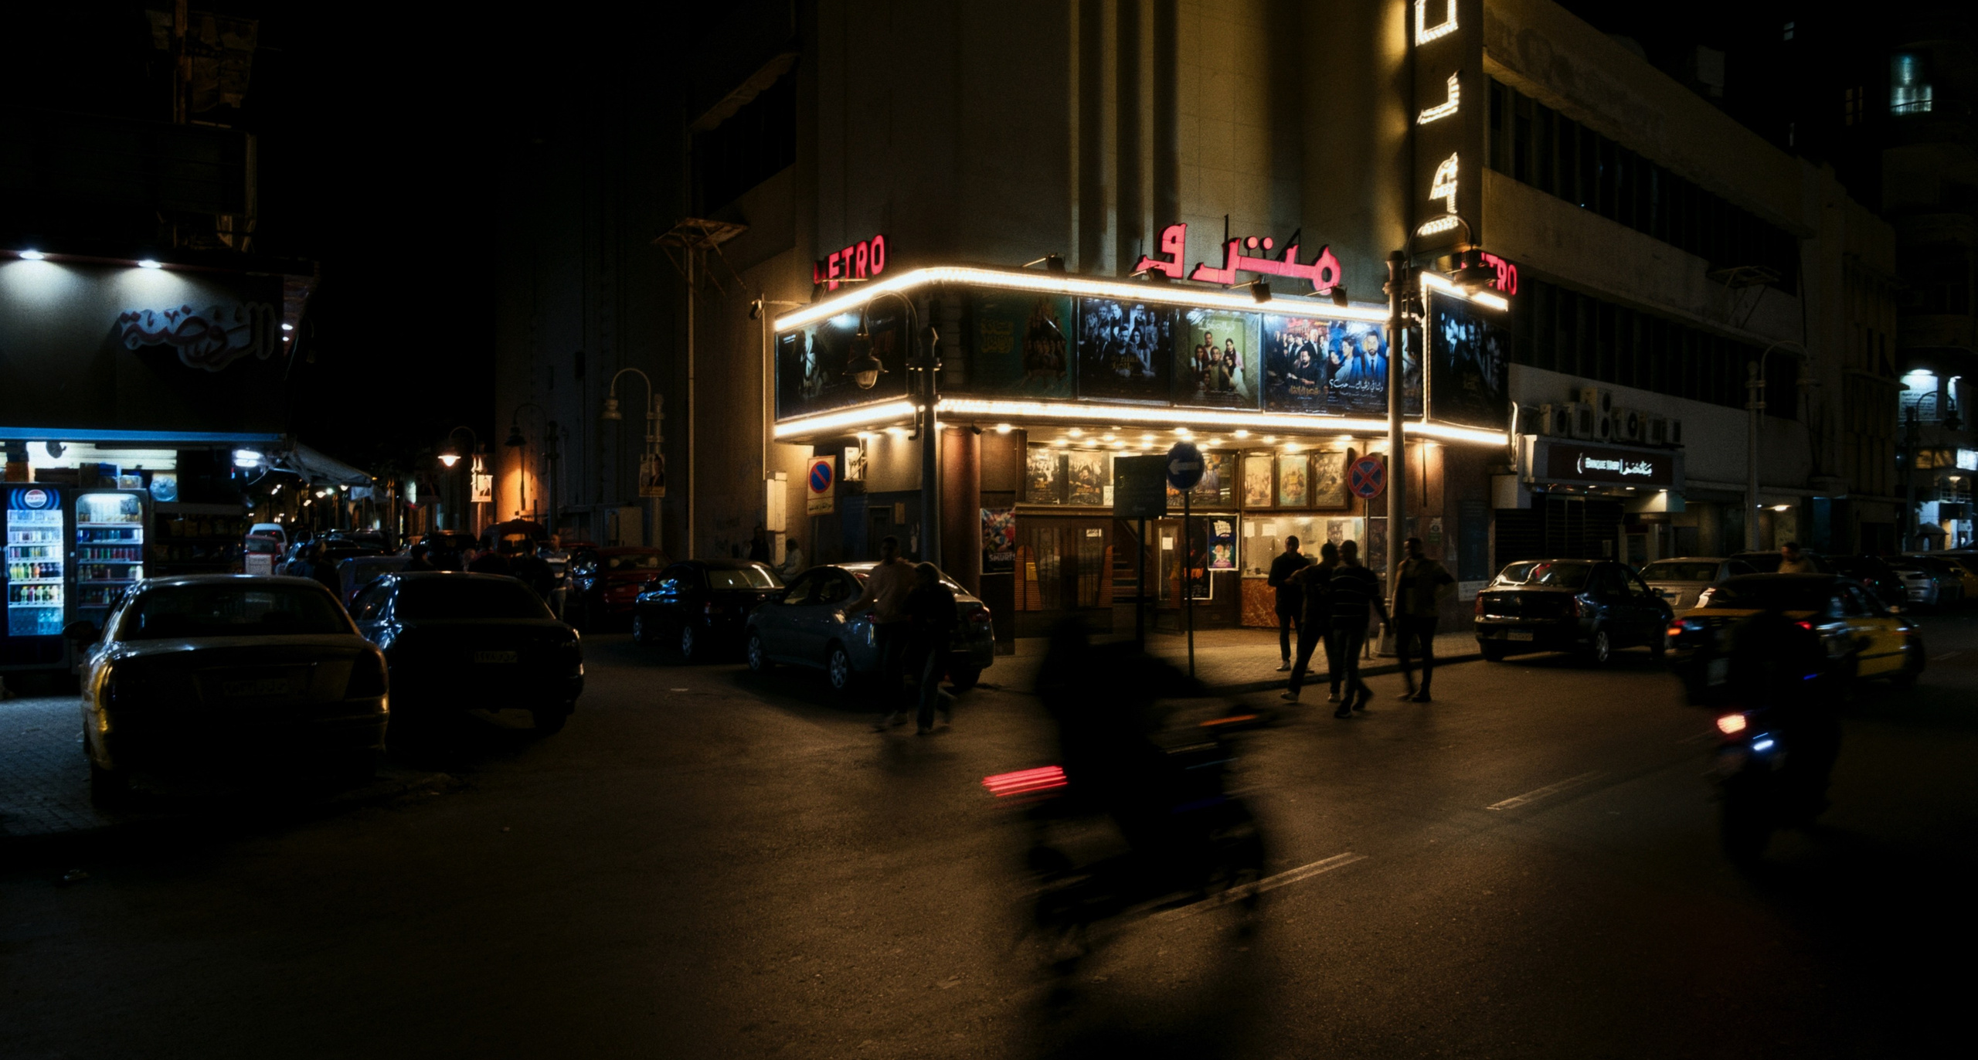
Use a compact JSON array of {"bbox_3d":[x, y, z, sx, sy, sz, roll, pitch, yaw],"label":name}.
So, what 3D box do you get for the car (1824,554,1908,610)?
[{"bbox_3d":[20.000,1.292,30.491,4.200,1.450,1.740,0,-1,-44],"label":"car"}]

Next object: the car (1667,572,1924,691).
[{"bbox_3d":[9.420,1.186,15.270,4.330,1.420,1.700,0,0,-44],"label":"car"}]

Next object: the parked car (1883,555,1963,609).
[{"bbox_3d":[22.100,1.189,31.300,1.700,1.470,4.100,0,0,43],"label":"parked car"}]

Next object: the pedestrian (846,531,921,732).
[{"bbox_3d":[-0.980,0.944,12.293,0.620,1.740,0.500,0,-1,35],"label":"pedestrian"}]

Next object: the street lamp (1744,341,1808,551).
[{"bbox_3d":[18.030,-1.304,30.000,1.650,6.150,0.600,0,0,44],"label":"street lamp"}]

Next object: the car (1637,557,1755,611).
[{"bbox_3d":[12.750,1.218,23.391,4.300,1.420,1.690,0,-1,-44],"label":"car"}]

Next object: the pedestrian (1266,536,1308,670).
[{"bbox_3d":[3.800,0.926,16.593,0.500,1.680,0.400,0,0,25],"label":"pedestrian"}]

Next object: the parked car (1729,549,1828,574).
[{"bbox_3d":[16.500,1.152,27.500,1.720,1.530,4.250,0,0,44],"label":"parked car"}]

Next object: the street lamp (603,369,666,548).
[{"bbox_3d":[-7.600,-0.907,28.300,1.550,5.150,0.600,0,0,-32],"label":"street lamp"}]

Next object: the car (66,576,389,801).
[{"bbox_3d":[-5.760,1.040,9.872,1.680,1.400,4.260,0,-1,-35],"label":"car"}]

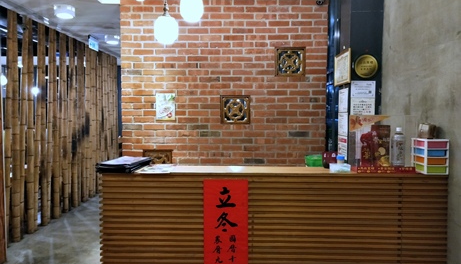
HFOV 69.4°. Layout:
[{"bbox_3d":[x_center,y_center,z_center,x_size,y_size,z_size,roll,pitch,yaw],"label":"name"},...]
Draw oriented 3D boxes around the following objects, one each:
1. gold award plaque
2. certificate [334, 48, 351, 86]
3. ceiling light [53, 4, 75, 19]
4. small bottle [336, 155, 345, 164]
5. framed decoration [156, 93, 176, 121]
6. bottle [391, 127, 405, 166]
[{"bbox_3d":[1.149,-0.549,2.804,0.197,0.197,0.020,0,3,1],"label":"gold award plaque"},{"bbox_3d":[0.997,-0.562,2.963,0.025,0.284,0.393,0,3,1],"label":"certificate"},{"bbox_3d":[-1.787,-1.295,3.594,0.207,0.089,0.207,0,3,1],"label":"ceiling light"},{"bbox_3d":[0.721,0.196,2.170,0.050,0.091,0.050,0,3,1],"label":"small bottle"},{"bbox_3d":[-0.678,-0.260,3.508,0.203,0.286,0.022,0,3,1],"label":"framed decoration"},{"bbox_3d":[1.114,0.105,2.207,0.075,0.269,0.075,0,3,1],"label":"bottle"}]

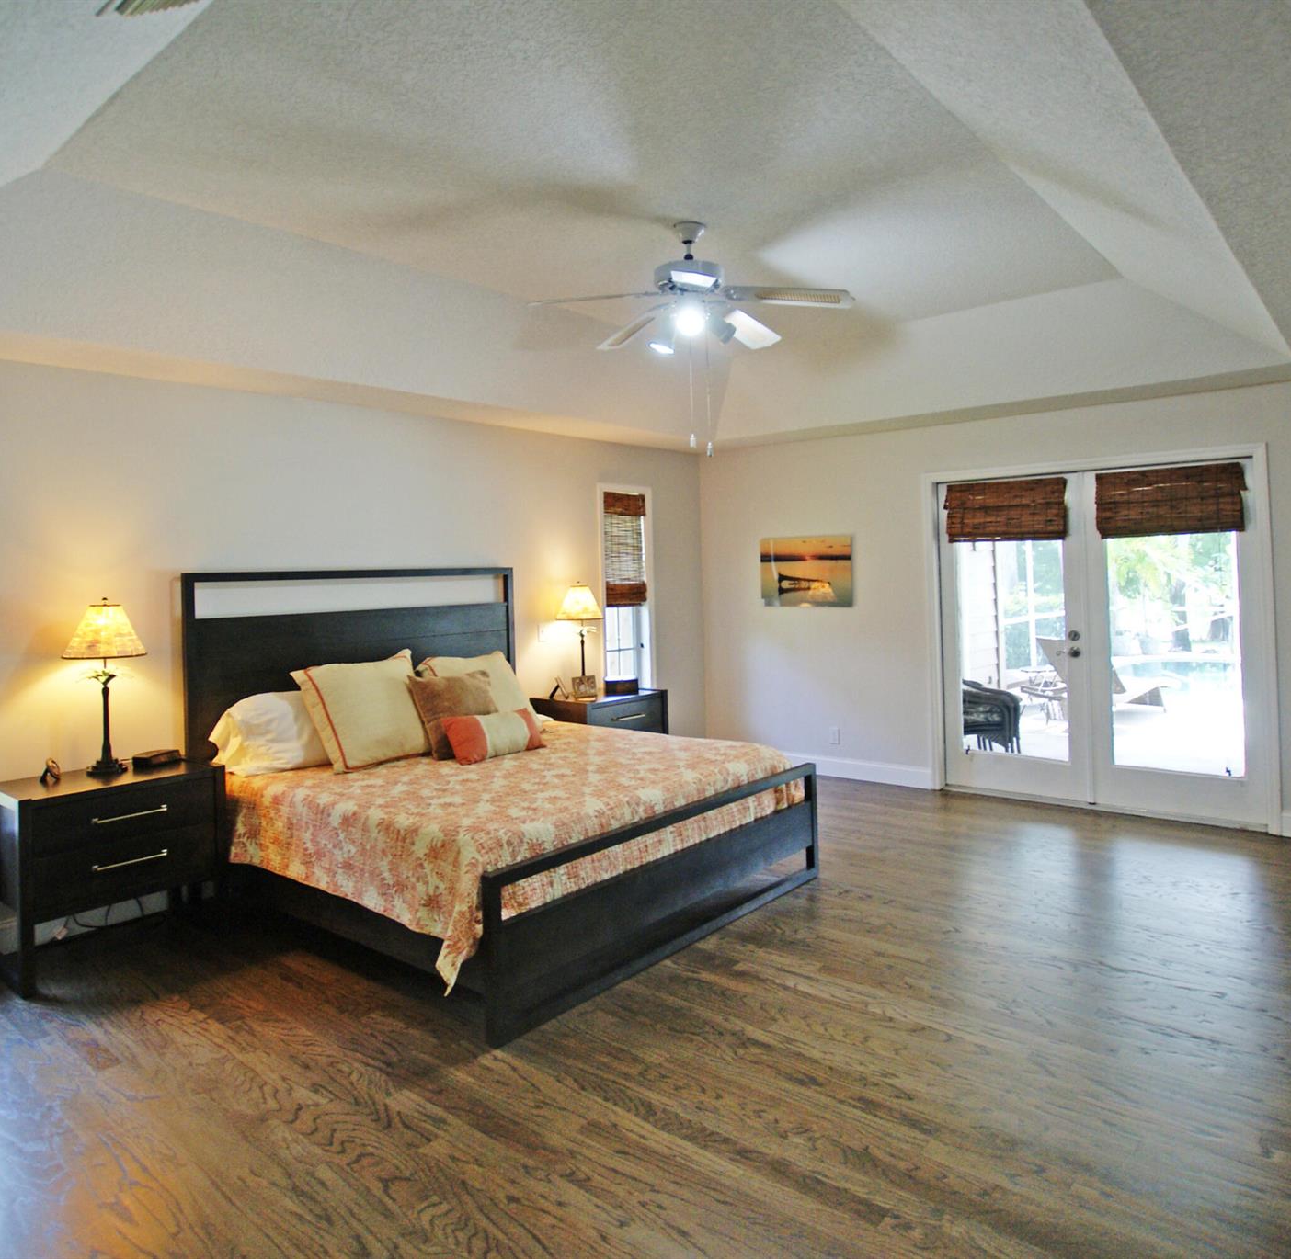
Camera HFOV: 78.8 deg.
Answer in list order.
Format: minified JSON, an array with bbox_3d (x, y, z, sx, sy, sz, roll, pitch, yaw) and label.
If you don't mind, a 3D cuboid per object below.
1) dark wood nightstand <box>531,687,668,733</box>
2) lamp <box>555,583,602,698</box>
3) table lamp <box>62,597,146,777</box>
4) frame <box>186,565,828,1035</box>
[{"bbox_3d":[-0.301,0.827,5.380,0.490,0.750,0.750,0,2,42],"label":"dark wood nightstand"},{"bbox_3d":[-0.438,0.050,5.450,0.320,0.780,0.320,-2,1,0],"label":"lamp"},{"bbox_3d":[-2.387,0.237,3.480,0.325,0.780,0.325,0,2,42],"label":"table lamp"},{"bbox_3d":[-0.695,0.490,3.957,2.180,1.620,2.050,0,2,42],"label":"frame"}]

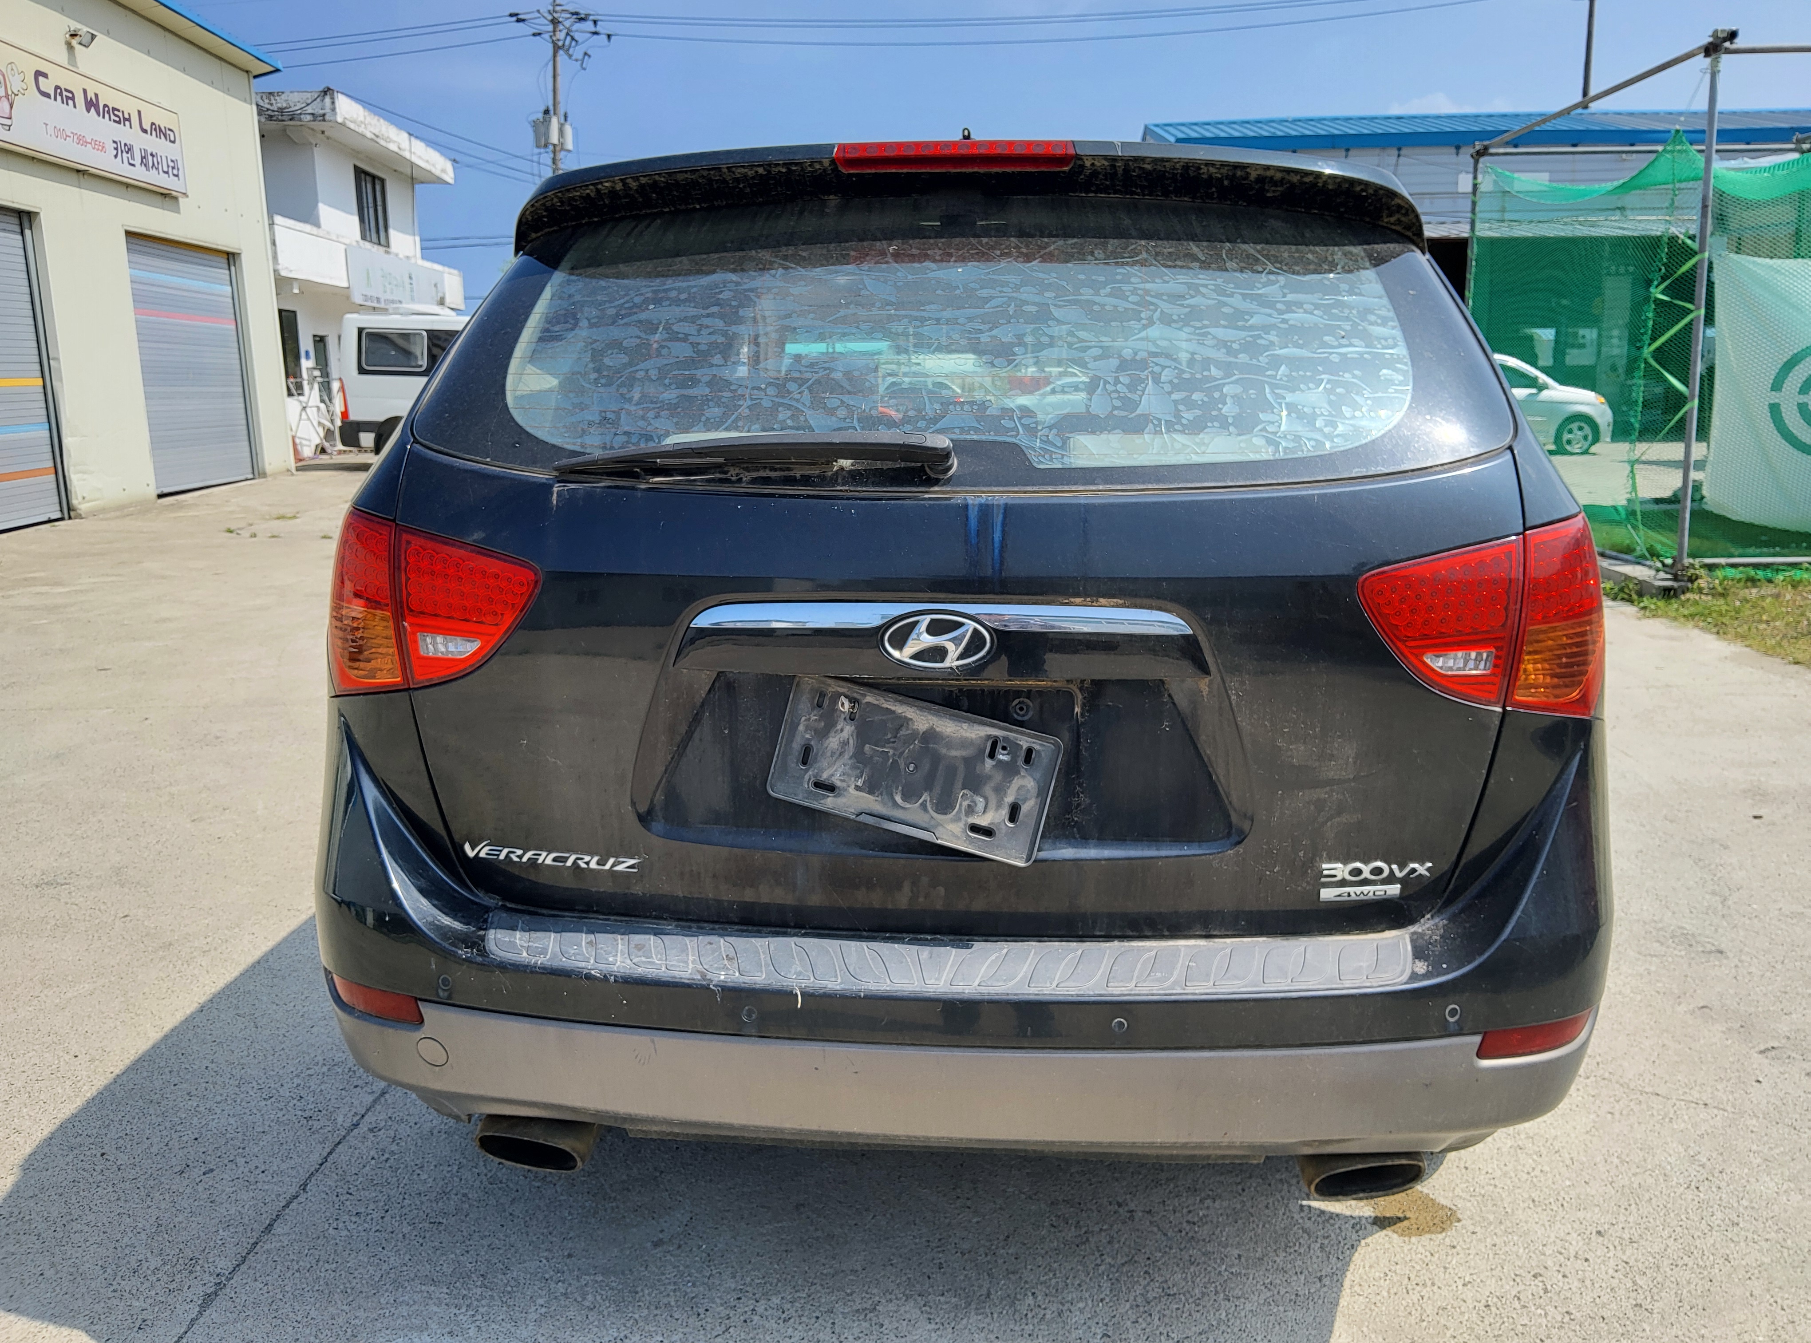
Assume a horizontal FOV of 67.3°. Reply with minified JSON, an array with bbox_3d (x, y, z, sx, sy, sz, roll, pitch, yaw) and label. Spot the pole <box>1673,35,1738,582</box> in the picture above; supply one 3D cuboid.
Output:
[{"bbox_3d":[4.846,-2.176,8.295,0.065,3.198,0.065,-2,12,3],"label":"pole"}]

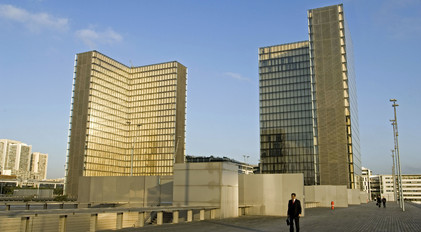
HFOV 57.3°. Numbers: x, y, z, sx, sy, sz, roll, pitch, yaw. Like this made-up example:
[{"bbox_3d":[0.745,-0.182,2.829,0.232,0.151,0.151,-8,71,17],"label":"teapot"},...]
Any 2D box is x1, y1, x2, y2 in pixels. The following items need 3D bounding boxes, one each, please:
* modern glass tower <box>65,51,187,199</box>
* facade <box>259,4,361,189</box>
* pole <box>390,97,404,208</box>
[{"bbox_3d":[-45.337,6.490,219.599,46.659,79.100,46.659,-5,-13,24],"label":"modern glass tower"},{"bbox_3d":[42.394,-1.017,179.828,46.659,79.100,46.659,-5,-13,24],"label":"facade"},{"bbox_3d":[24.005,4.808,49.284,0.850,14.252,0.500,-5,-13,24],"label":"pole"}]

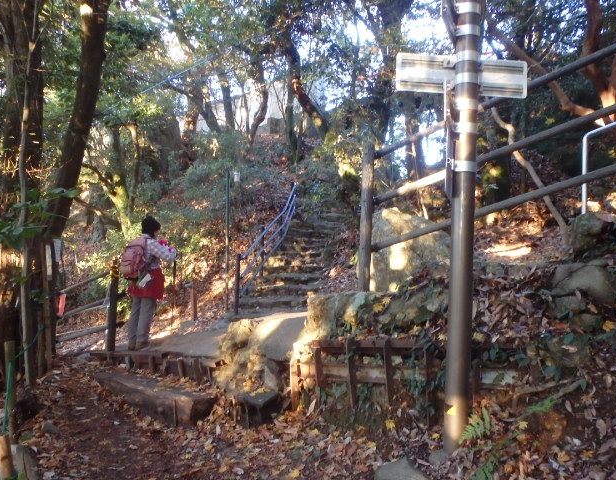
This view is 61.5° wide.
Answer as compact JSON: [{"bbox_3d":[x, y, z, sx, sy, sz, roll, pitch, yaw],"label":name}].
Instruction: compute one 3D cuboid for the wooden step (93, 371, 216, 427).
[{"bbox_3d":[-1.672,1.673,5.509,1.389,0.260,0.280,2,0,27],"label":"wooden step"}]

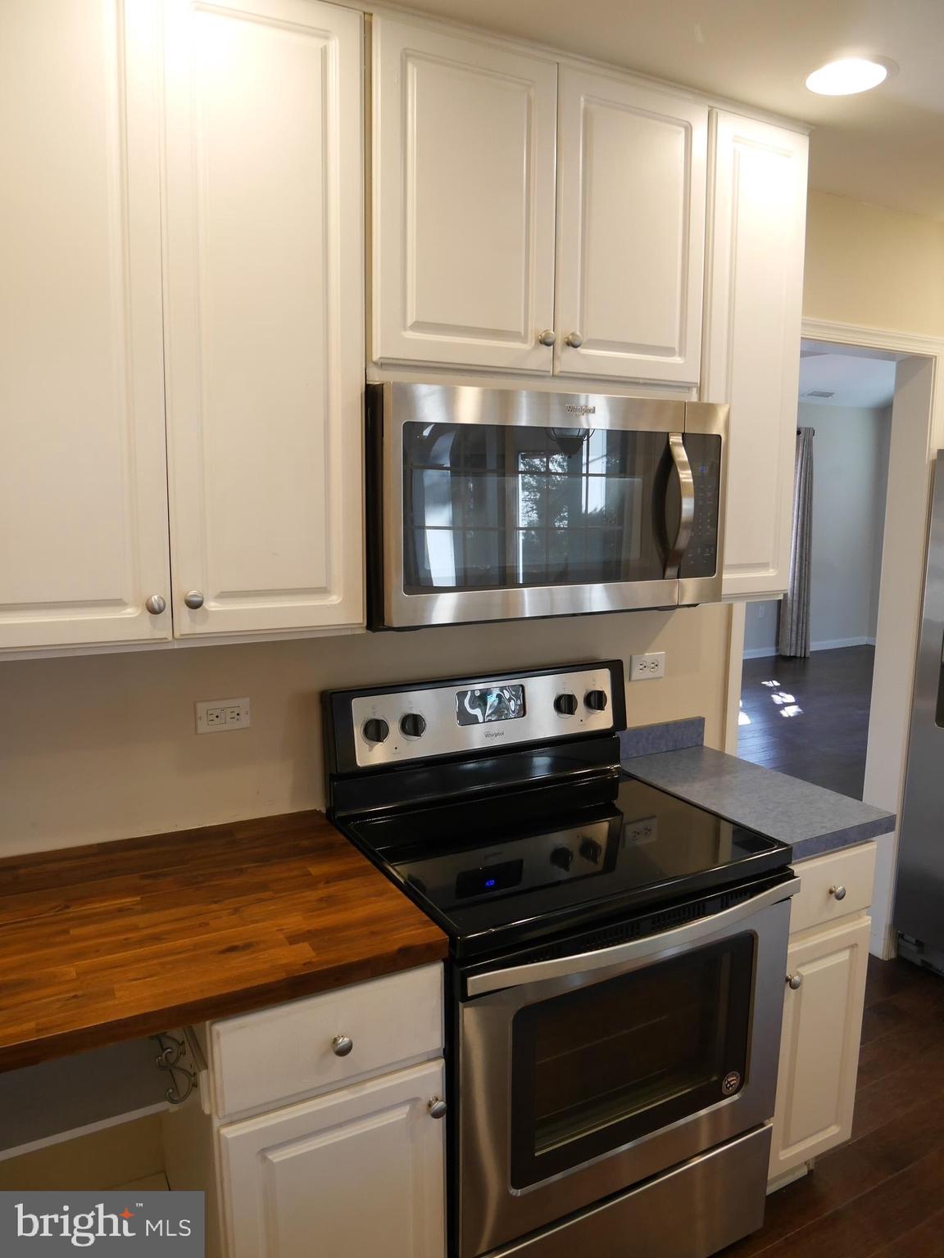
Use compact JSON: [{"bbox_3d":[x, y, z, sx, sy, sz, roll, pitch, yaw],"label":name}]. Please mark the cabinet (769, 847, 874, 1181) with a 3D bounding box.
[{"bbox_3d":[0.623,0.824,2.172,0.296,0.832,0.606,-5,10,-27],"label":"cabinet"}]

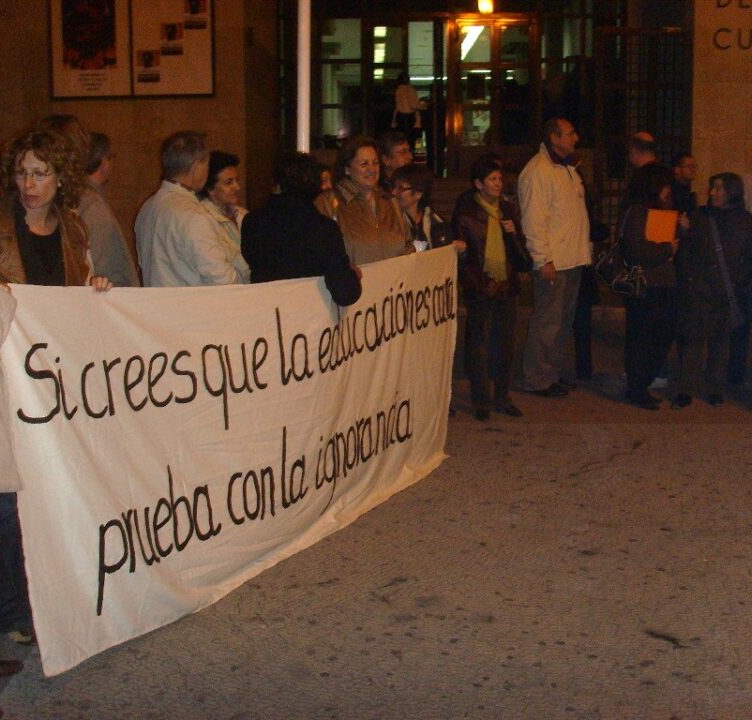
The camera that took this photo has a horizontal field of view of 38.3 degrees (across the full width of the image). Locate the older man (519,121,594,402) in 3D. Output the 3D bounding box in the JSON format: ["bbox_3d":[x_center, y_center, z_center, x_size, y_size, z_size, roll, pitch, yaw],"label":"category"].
[{"bbox_3d":[1.245,-0.740,7.586,0.420,1.850,0.540,5,11,25],"label":"older man"}]

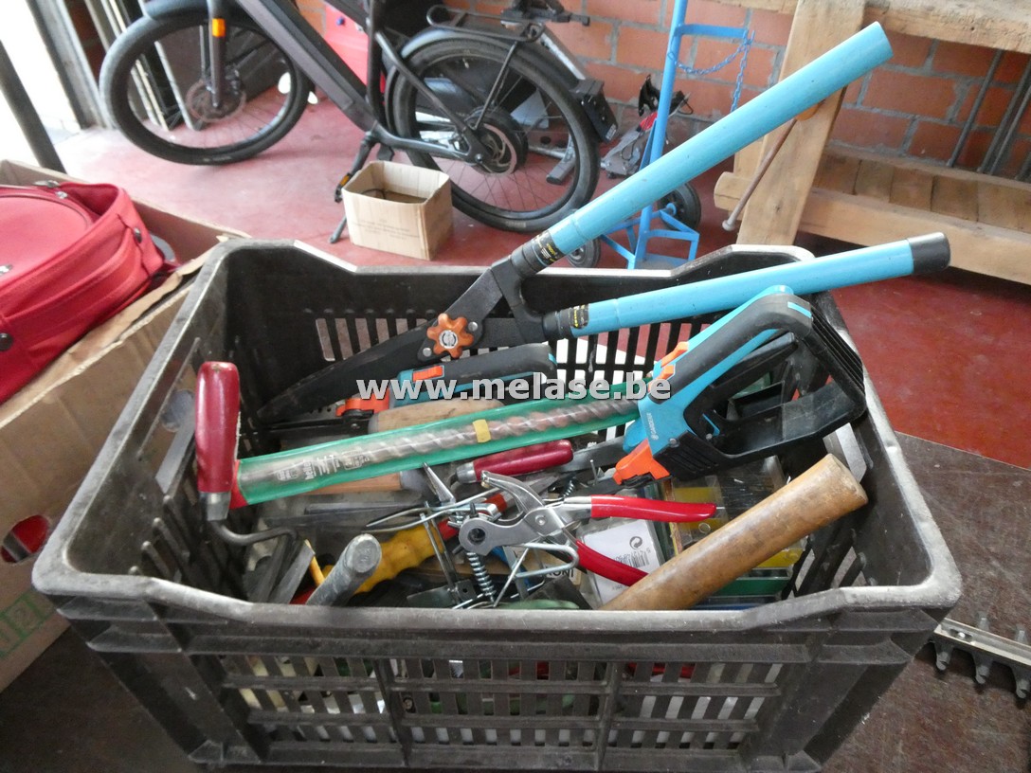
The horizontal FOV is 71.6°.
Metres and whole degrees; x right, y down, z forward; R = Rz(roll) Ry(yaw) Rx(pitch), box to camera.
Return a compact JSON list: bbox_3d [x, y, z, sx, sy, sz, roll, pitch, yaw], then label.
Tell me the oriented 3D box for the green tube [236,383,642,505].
[{"bbox_3d":[-0.037,0.045,0.663,0.453,0.033,0.038,-11,77,-3],"label":"green tube"}]

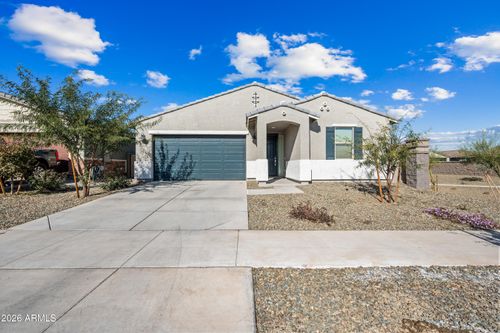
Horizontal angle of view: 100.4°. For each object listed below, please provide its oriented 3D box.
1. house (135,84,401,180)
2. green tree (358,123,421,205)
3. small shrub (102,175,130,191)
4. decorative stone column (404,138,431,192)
[{"bbox_3d":[0.150,-1.790,15.200,12.900,5.030,13.200,0,0,0],"label":"house"},{"bbox_3d":[4.200,-0.120,6.300,1.750,2.400,1.650,0,0,0],"label":"green tree"},{"bbox_3d":[-5.580,0.630,8.700,1.000,0.600,0.900,0,0,0],"label":"small shrub"},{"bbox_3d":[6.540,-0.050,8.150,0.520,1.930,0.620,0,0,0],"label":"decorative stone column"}]

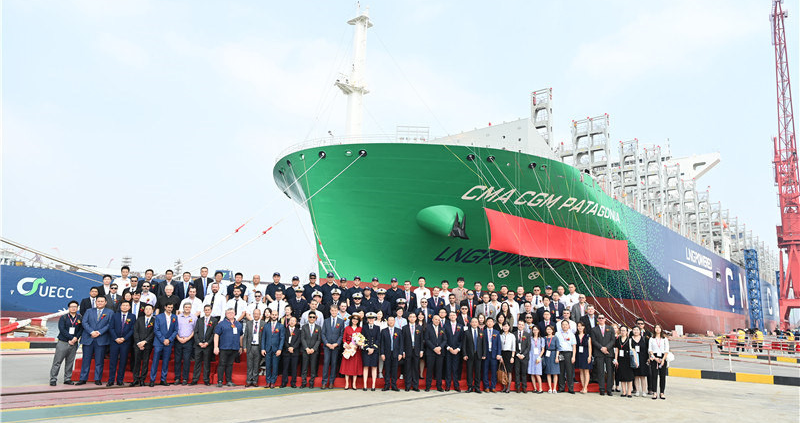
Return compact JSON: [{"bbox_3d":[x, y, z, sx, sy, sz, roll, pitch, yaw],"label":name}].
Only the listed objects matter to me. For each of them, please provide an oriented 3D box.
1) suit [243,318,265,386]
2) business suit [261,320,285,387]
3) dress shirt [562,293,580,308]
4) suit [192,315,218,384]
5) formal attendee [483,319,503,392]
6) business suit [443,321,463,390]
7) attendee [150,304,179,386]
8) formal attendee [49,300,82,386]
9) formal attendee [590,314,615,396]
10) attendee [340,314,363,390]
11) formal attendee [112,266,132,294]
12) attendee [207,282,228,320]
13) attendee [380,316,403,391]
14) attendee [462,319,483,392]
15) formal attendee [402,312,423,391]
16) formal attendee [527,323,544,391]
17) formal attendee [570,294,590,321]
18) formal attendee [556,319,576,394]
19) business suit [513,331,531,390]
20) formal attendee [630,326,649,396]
[{"bbox_3d":[-3.364,3.252,12.371,0.510,1.533,0.360,4,-11,-11],"label":"suit"},{"bbox_3d":[-2.893,3.205,12.122,0.520,1.426,0.320,4,-12,-10],"label":"business suit"},{"bbox_3d":[4.835,2.582,14.831,0.500,0.680,0.280,-1,-12,16],"label":"dress shirt"},{"bbox_3d":[-4.544,3.210,12.426,0.480,1.480,0.290,4,-12,-11],"label":"suit"},{"bbox_3d":[2.171,3.416,12.772,0.470,1.720,0.330,-1,-12,15],"label":"formal attendee"},{"bbox_3d":[1.228,3.326,12.359,0.480,1.480,0.290,1,-12,3],"label":"business suit"},{"bbox_3d":[-5.064,2.864,11.575,0.550,1.760,0.360,7,-13,-23],"label":"attendee"},{"bbox_3d":[-7.192,2.815,11.511,0.540,1.752,0.380,7,-12,-22],"label":"formal attendee"},{"bbox_3d":[4.677,3.281,12.286,0.510,1.790,0.310,-1,-13,12],"label":"formal attendee"},{"bbox_3d":[-1.062,3.186,12.198,0.540,1.690,0.420,3,-12,-5],"label":"attendee"},{"bbox_3d":[-7.349,2.296,13.950,0.500,1.740,0.310,5,-12,-16],"label":"formal attendee"},{"bbox_3d":[-4.555,2.627,12.919,0.560,1.780,0.360,6,-12,-16],"label":"attendee"},{"bbox_3d":[-0.197,3.284,12.350,0.500,1.649,0.320,2,-11,-2],"label":"attendee"},{"bbox_3d":[1.720,3.344,12.480,0.520,1.684,0.330,2,-11,2],"label":"attendee"},{"bbox_3d":[0.302,3.244,12.380,0.490,1.767,0.320,2,-11,-1],"label":"formal attendee"},{"bbox_3d":[3.227,3.502,12.650,0.410,1.537,0.290,1,-11,5],"label":"formal attendee"},{"bbox_3d":[4.880,3.079,14.250,0.510,1.740,0.320,0,-11,7],"label":"formal attendee"},{"bbox_3d":[3.981,3.456,12.750,0.470,1.690,0.320,1,-11,6],"label":"formal attendee"},{"bbox_3d":[2.935,3.602,12.960,0.460,1.390,0.320,-1,-12,15],"label":"business suit"},{"bbox_3d":[5.535,3.428,12.329,0.430,1.560,0.280,-2,-13,14],"label":"formal attendee"}]

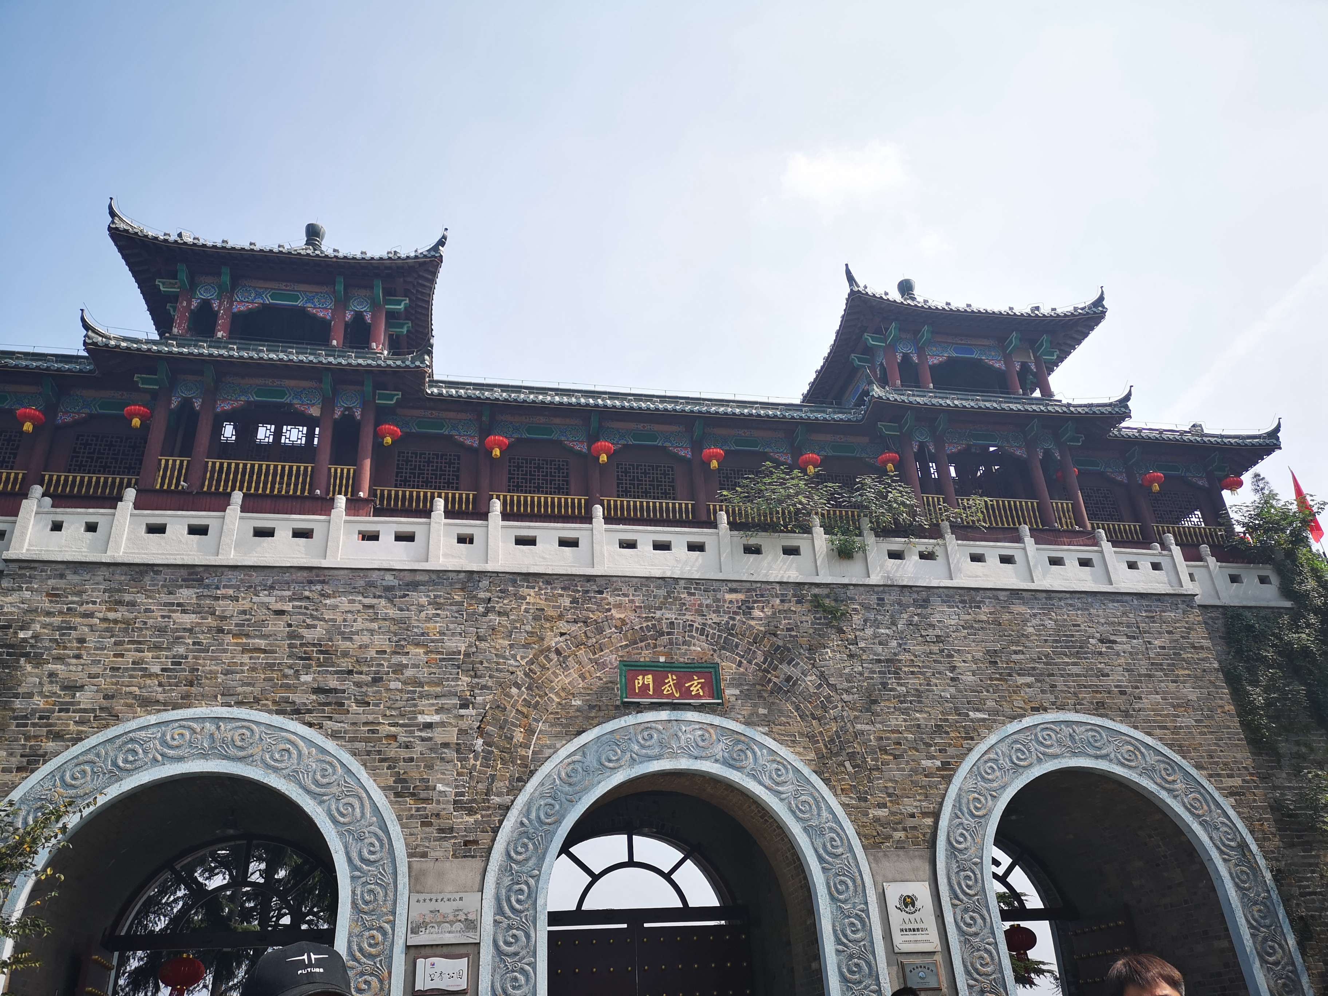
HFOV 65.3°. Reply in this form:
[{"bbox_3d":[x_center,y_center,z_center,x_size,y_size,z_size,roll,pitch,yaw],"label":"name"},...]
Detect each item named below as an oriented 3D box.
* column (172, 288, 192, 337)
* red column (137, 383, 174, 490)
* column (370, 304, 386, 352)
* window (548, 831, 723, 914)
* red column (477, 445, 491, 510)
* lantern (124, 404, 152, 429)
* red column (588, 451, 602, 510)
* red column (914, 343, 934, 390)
[{"bbox_3d":[-10.512,-4.063,22.676,0.265,1.356,0.265,3,-30,-11],"label":"column"},{"bbox_3d":[-10.337,-1.313,21.153,0.265,2.615,0.265,3,-30,-11],"label":"red column"},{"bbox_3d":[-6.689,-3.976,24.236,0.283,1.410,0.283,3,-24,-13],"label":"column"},{"bbox_3d":[-0.667,8.383,23.249,3.919,1.695,0.150,3,-30,-11],"label":"window"},{"bbox_3d":[-4.213,-0.520,24.252,0.278,1.854,0.278,3,-24,-13],"label":"red column"},{"bbox_3d":[-10.802,-1.658,21.257,0.490,0.410,0.490,3,-30,-11],"label":"lantern"},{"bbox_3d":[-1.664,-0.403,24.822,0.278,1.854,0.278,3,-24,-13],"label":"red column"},{"bbox_3d":[6.879,-3.446,27.316,0.283,1.454,0.283,3,-24,-13],"label":"red column"}]

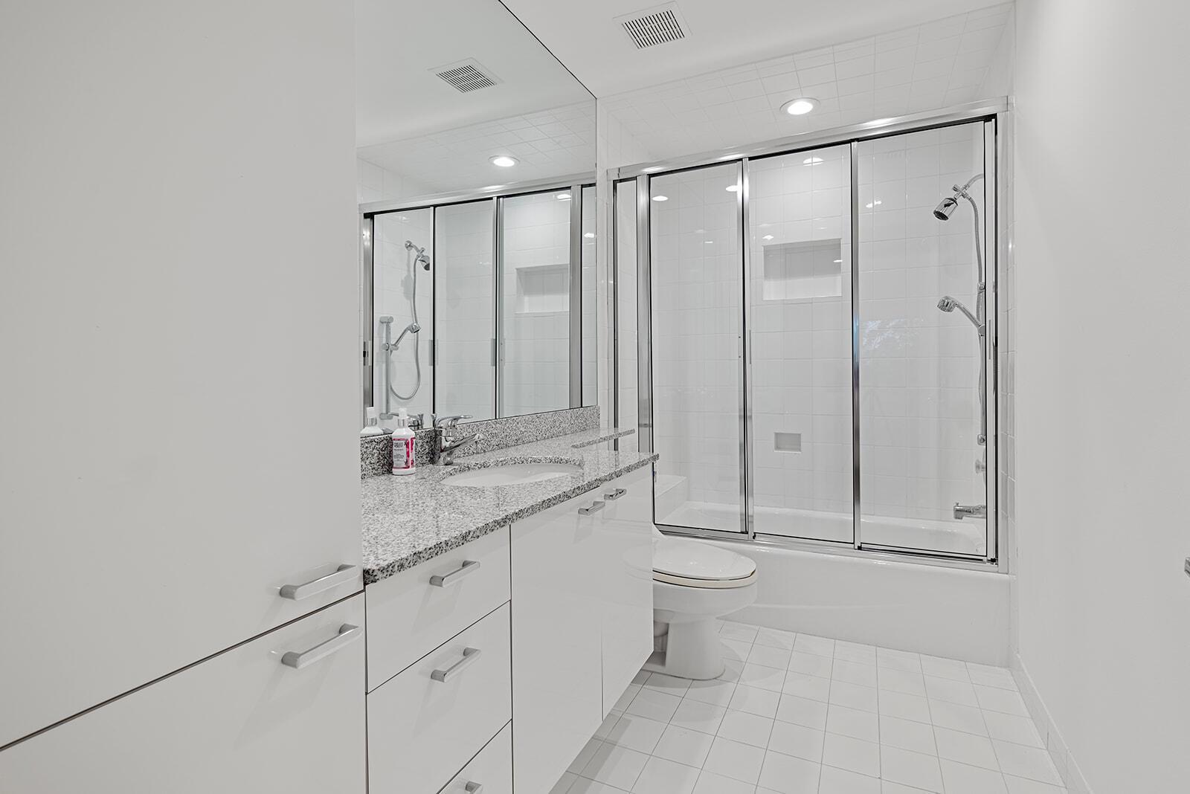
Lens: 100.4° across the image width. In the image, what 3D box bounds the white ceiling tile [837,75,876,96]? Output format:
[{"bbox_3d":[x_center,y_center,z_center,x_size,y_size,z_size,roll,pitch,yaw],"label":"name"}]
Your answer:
[{"bbox_3d":[1.216,-1.450,2.308,0.156,0.010,0.156,0,2,27],"label":"white ceiling tile"}]

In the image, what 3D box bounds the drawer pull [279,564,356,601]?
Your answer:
[{"bbox_3d":[-0.348,0.235,0.629,0.031,0.017,0.088,0,2,27],"label":"drawer pull"}]

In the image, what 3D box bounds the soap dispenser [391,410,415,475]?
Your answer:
[{"bbox_3d":[-0.542,0.126,1.404,0.065,0.187,0.058,-1,2,-3],"label":"soap dispenser"}]

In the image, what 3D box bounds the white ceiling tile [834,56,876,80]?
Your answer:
[{"bbox_3d":[1.165,-1.470,2.215,0.156,0.010,0.156,0,2,27],"label":"white ceiling tile"}]

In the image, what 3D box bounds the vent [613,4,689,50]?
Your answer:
[{"bbox_3d":[0.226,-1.441,1.931,0.240,0.020,0.220,0,2,27],"label":"vent"}]

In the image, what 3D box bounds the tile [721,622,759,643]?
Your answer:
[{"bbox_3d":[0.666,1.093,2.299,0.156,0.010,0.156,0,2,27],"label":"tile"}]

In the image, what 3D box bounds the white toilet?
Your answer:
[{"bbox_3d":[0.306,0.797,2.193,0.740,0.600,0.385,0,2,27],"label":"white toilet"}]

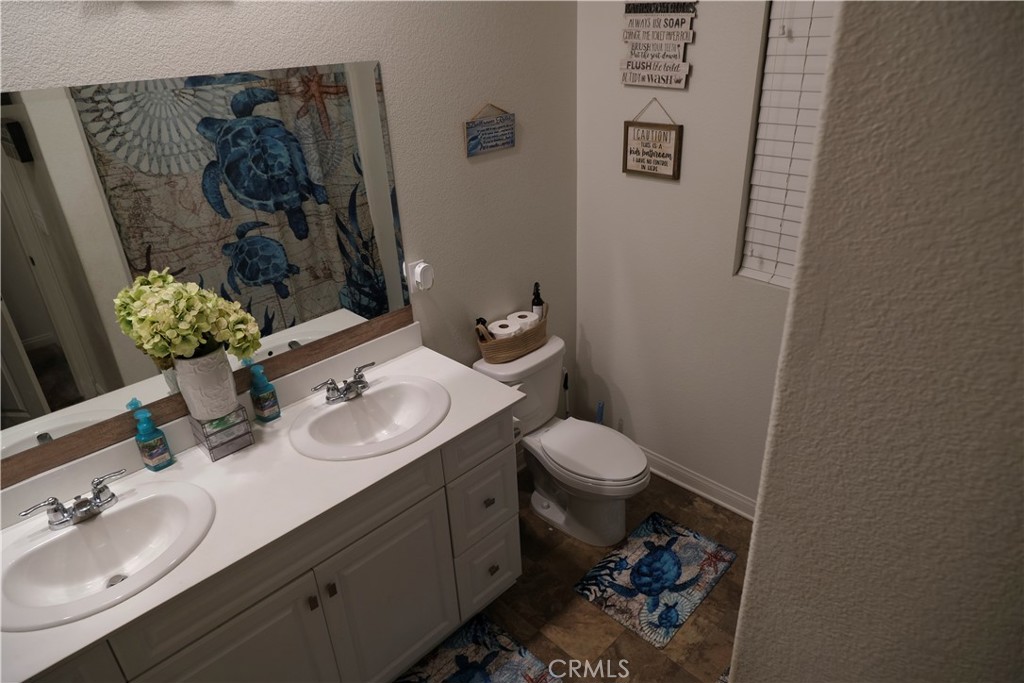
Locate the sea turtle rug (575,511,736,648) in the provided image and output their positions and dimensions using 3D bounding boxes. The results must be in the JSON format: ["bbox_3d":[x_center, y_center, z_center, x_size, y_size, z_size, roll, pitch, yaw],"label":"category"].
[{"bbox_3d":[0.584,0.922,2.618,0.400,0.010,0.582,20,35,39],"label":"sea turtle rug"}]

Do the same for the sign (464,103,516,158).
[{"bbox_3d":[-0.083,-0.799,2.458,0.252,0.170,0.016,-26,34,-38],"label":"sign"}]

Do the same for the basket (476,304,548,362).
[{"bbox_3d":[0.005,-0.024,2.784,0.345,0.165,0.155,-26,34,-38],"label":"basket"}]

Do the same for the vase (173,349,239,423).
[{"bbox_3d":[-0.879,0.108,1.884,0.142,0.200,0.142,-26,34,-38],"label":"vase"}]

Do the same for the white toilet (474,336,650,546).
[{"bbox_3d":[0.255,0.451,2.792,0.440,0.730,0.735,-26,34,-38],"label":"white toilet"}]

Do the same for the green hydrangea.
[{"bbox_3d":[-0.872,-0.061,1.777,0.350,0.240,0.240,-26,34,-38],"label":"green hydrangea"}]

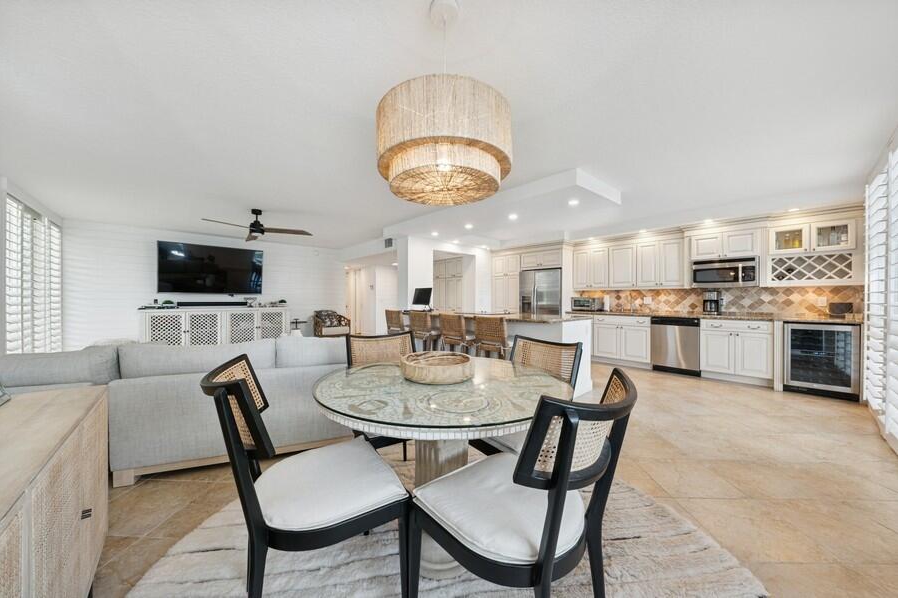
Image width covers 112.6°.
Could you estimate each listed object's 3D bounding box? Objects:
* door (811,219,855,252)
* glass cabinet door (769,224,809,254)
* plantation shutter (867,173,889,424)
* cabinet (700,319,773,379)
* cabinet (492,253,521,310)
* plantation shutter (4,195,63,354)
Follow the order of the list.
[{"bbox_3d":[4.811,-0.783,3.757,0.025,0.359,0.346,0,0,-42],"label":"door"},{"bbox_3d":[4.447,-0.776,3.925,0.353,0.370,0.040,0,1,44],"label":"glass cabinet door"},{"bbox_3d":[4.040,-0.040,2.830,0.600,2.200,0.060,0,0,-44],"label":"plantation shutter"},{"bbox_3d":[4.173,0.680,4.339,0.610,0.770,0.730,0,0,-42],"label":"cabinet"},{"bbox_3d":[1.535,0.080,7.045,0.699,2.170,0.799,0,0,-42],"label":"cabinet"},{"bbox_3d":[-5.270,0.000,3.860,0.080,2.200,2.000,0,0,-43],"label":"plantation shutter"}]

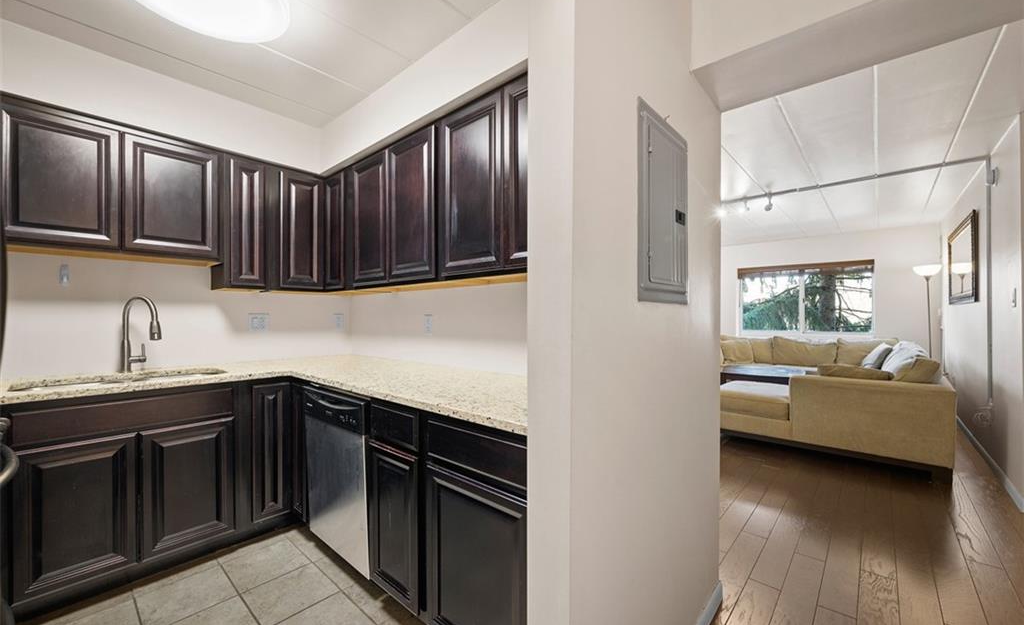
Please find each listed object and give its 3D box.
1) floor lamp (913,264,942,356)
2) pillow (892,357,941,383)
[{"bbox_3d":[5.112,0.325,4.880,0.275,1.830,0.275,-1,-1,42],"label":"floor lamp"},{"bbox_3d":[3.484,0.579,3.494,0.190,0.410,0.550,28,18,39],"label":"pillow"}]

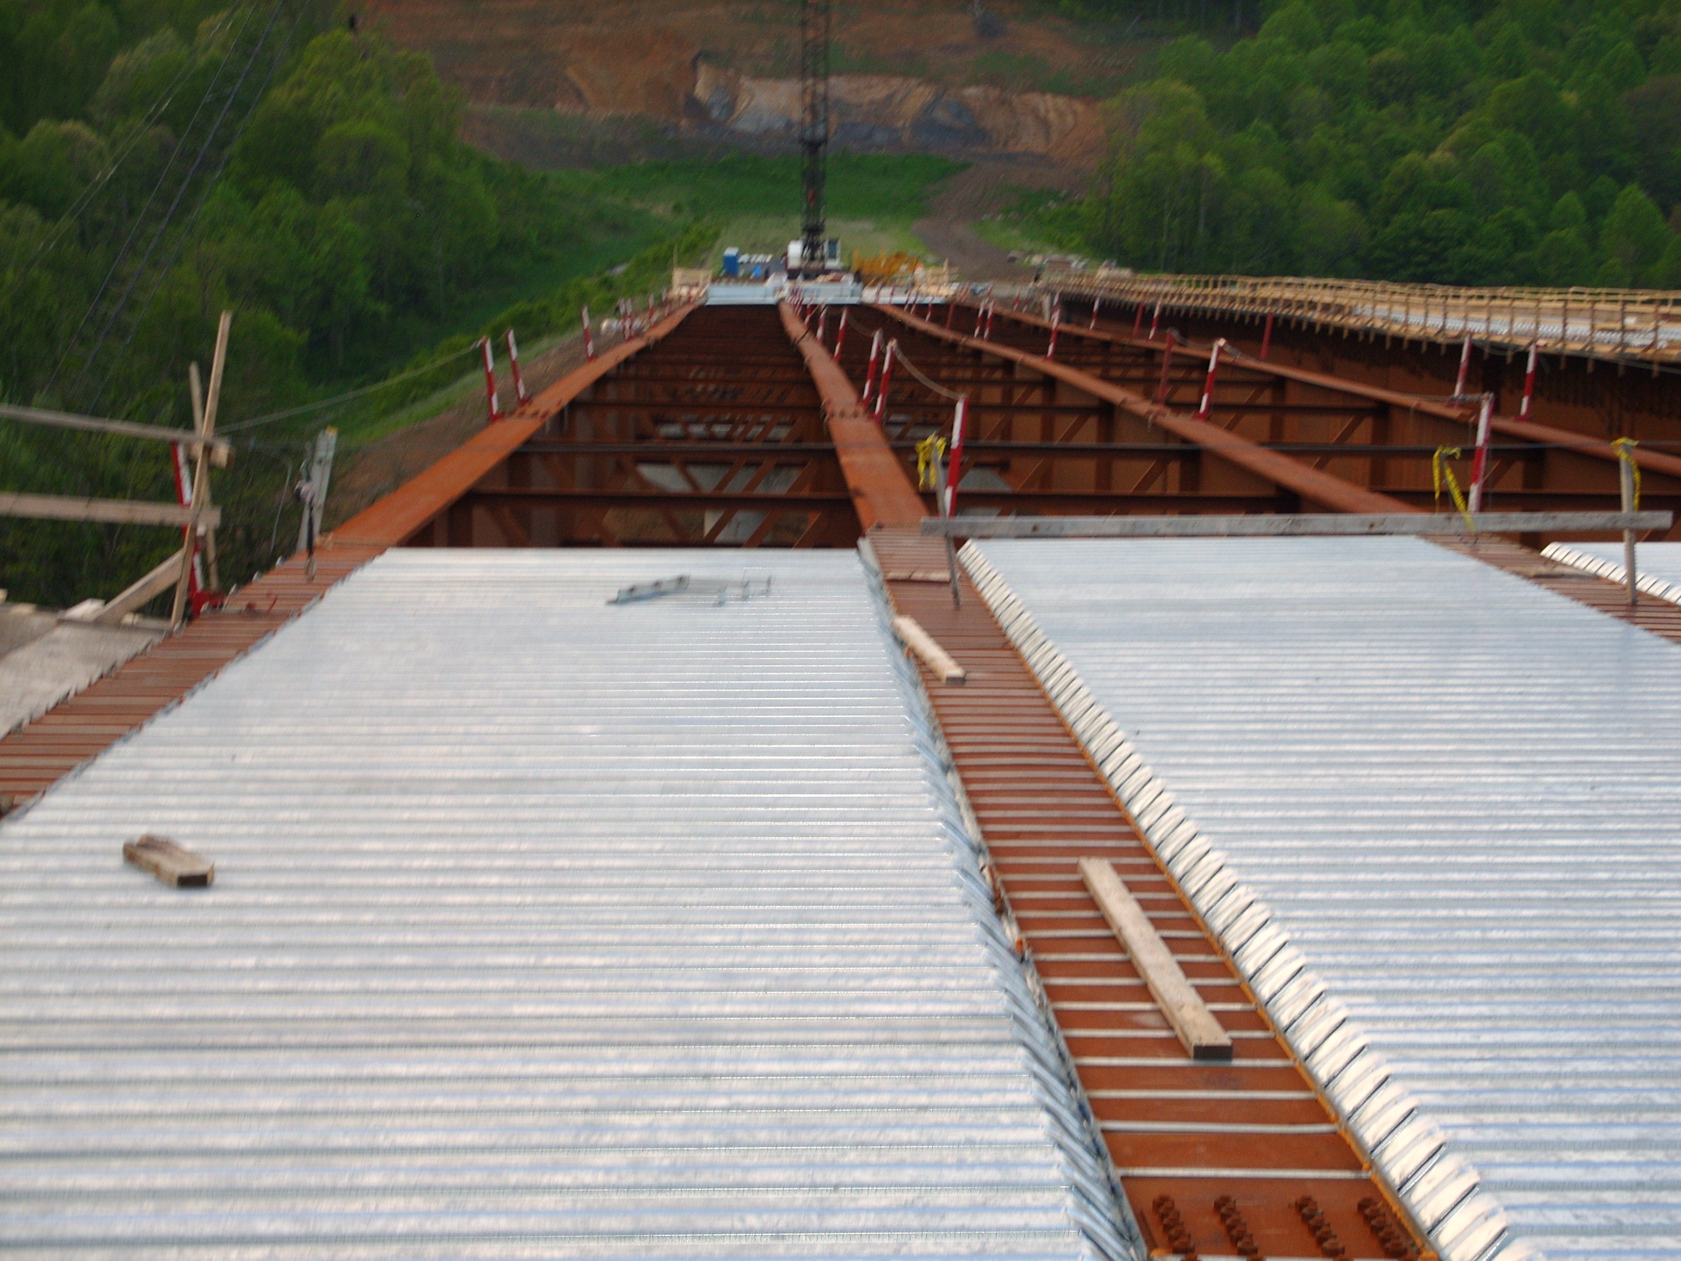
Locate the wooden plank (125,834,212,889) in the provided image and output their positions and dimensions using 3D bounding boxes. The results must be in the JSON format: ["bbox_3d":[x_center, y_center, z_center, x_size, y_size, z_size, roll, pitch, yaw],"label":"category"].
[{"bbox_3d":[-1.939,0.666,10.511,0.115,0.042,0.630,-2,6,-23],"label":"wooden plank"}]

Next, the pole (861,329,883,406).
[{"bbox_3d":[0.398,-3.176,44.156,0.080,0.956,0.080,12,5,0],"label":"pole"}]

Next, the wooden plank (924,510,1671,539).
[{"bbox_3d":[2.468,-0.574,19.650,4.053,0.098,0.042,0,6,-1],"label":"wooden plank"}]

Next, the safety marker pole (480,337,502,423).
[{"bbox_3d":[-3.881,-2.768,40.353,0.080,0.957,0.080,-6,6,0],"label":"safety marker pole"}]

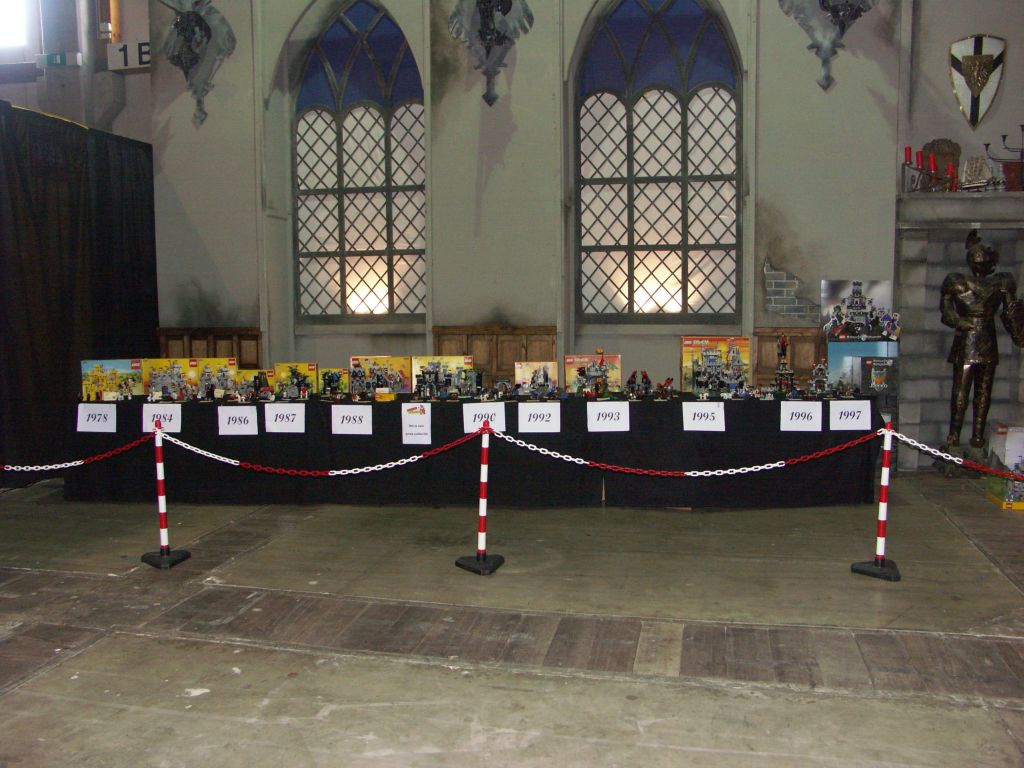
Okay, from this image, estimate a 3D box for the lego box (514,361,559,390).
[{"bbox_3d":[0.197,-0.054,6.810,0.344,0.246,0.060,0,5,3],"label":"lego box"}]

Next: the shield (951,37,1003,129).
[{"bbox_3d":[3.919,-2.544,7.216,0.441,0.791,0.070,1,5,12],"label":"shield"}]

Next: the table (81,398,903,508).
[{"bbox_3d":[-0.378,0.485,6.600,5.980,0.770,0.760,0,5,3],"label":"table"}]

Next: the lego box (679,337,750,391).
[{"bbox_3d":[1.617,-0.156,6.825,0.527,0.440,0.090,0,5,3],"label":"lego box"}]

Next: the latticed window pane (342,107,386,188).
[{"bbox_3d":[-1.542,-2.473,8.971,0.487,0.840,0.050,1,5,12],"label":"latticed window pane"}]

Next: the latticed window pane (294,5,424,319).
[{"bbox_3d":[-1.560,-2.362,8.985,1.542,3.286,0.100,1,5,12],"label":"latticed window pane"}]

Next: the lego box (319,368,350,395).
[{"bbox_3d":[-1.429,-0.027,6.930,0.239,0.205,0.060,0,5,3],"label":"lego box"}]

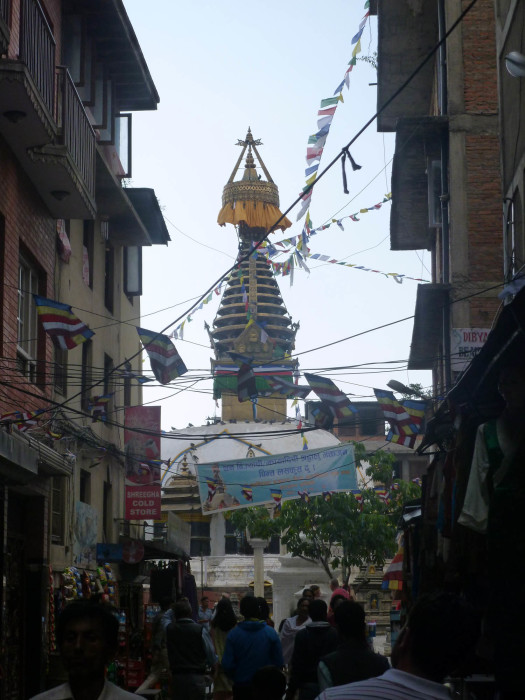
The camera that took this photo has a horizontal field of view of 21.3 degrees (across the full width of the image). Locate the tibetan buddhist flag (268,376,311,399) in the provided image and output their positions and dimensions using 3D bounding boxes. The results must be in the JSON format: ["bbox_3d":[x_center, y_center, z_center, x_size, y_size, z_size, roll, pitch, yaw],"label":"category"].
[{"bbox_3d":[0.279,0.402,14.957,0.460,0.250,0.150,0,-10,0],"label":"tibetan buddhist flag"}]

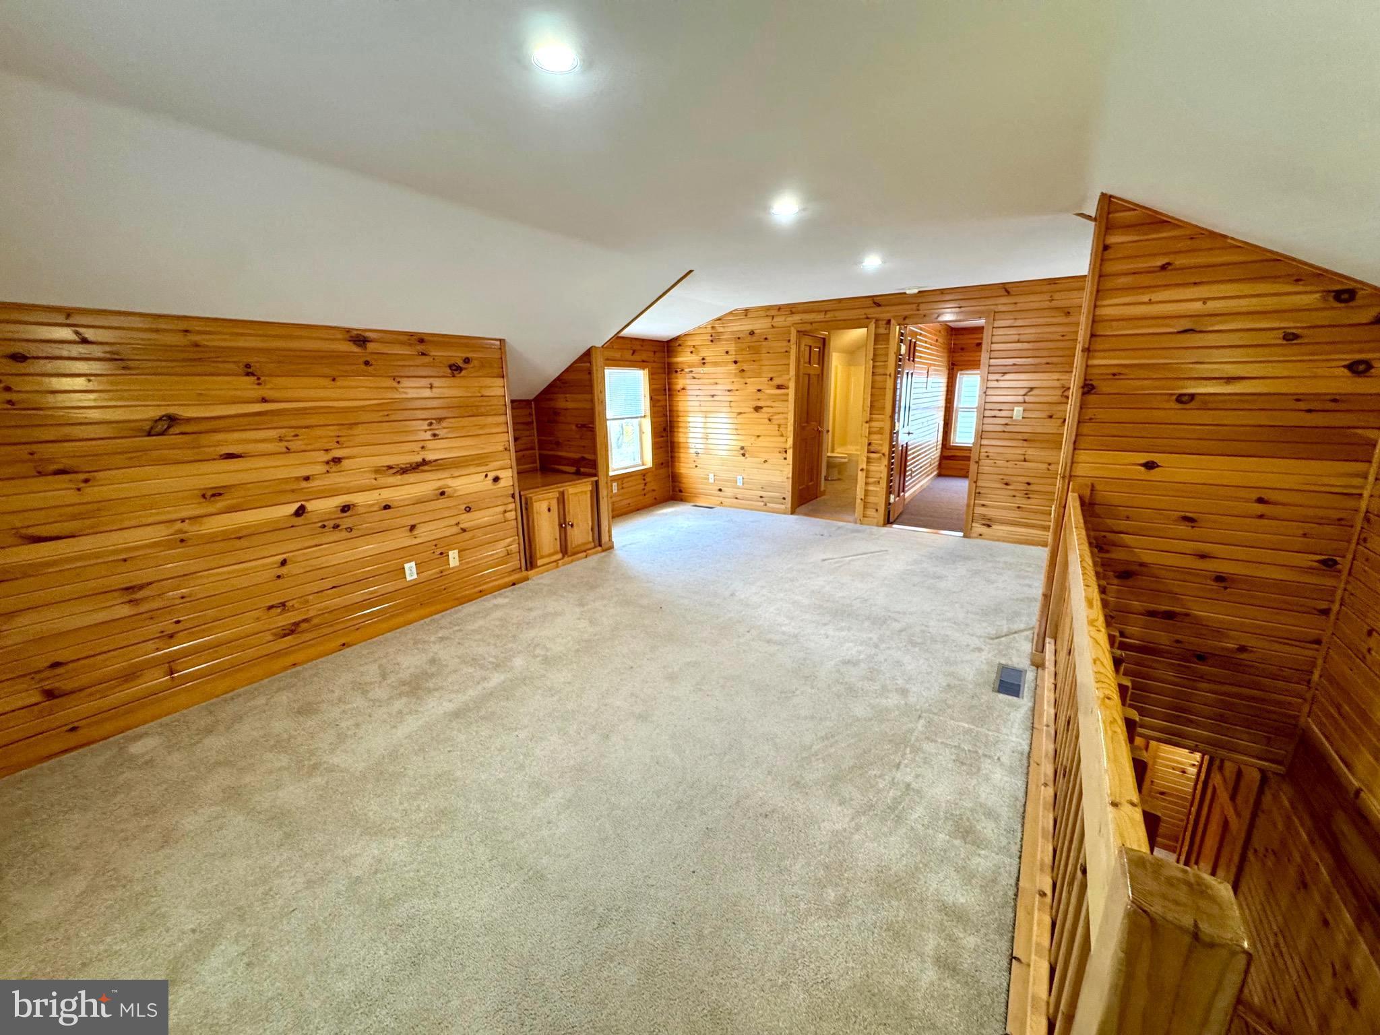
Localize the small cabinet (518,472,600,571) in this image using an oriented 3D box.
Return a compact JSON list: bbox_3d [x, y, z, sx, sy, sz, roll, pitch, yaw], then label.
[{"bbox_3d":[-1.397,0.006,4.976,0.792,0.680,0.886,8,16,32],"label":"small cabinet"}]

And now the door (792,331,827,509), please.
[{"bbox_3d":[1.459,-1.151,6.846,0.045,2.030,0.760,8,16,31],"label":"door"}]

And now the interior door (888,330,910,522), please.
[{"bbox_3d":[2.388,-1.009,6.221,0.045,2.030,0.760,7,15,28],"label":"interior door"}]

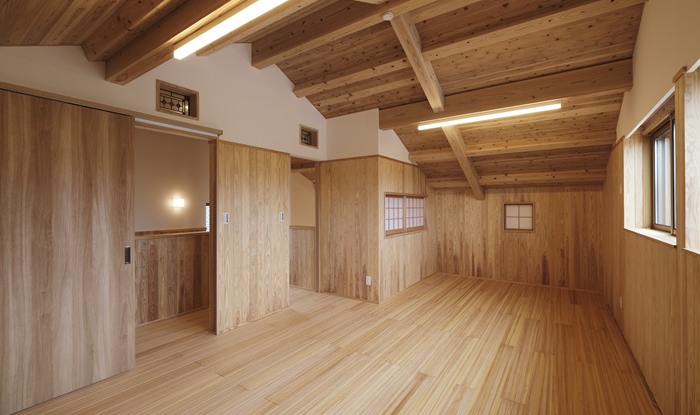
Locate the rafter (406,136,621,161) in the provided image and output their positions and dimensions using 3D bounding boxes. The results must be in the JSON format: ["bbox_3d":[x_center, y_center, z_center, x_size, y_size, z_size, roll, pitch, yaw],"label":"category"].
[{"bbox_3d":[2.036,-0.814,4.132,2.545,0.115,0.120,1,-23,35],"label":"rafter"}]

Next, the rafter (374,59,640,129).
[{"bbox_3d":[1.500,-1.209,3.357,2.545,0.259,0.120,1,1,35],"label":"rafter"}]

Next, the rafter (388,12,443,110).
[{"bbox_3d":[0.760,-1.480,3.062,0.126,0.182,1.372,1,-21,35],"label":"rafter"}]

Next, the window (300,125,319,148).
[{"bbox_3d":[-0.623,-1.023,4.284,0.090,0.288,0.393,1,1,35],"label":"window"}]

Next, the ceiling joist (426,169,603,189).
[{"bbox_3d":[2.523,-0.461,4.836,2.545,0.115,0.120,1,-23,35],"label":"ceiling joist"}]

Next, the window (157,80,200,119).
[{"bbox_3d":[-1.658,-1.008,2.800,0.090,0.287,0.389,1,1,35],"label":"window"}]

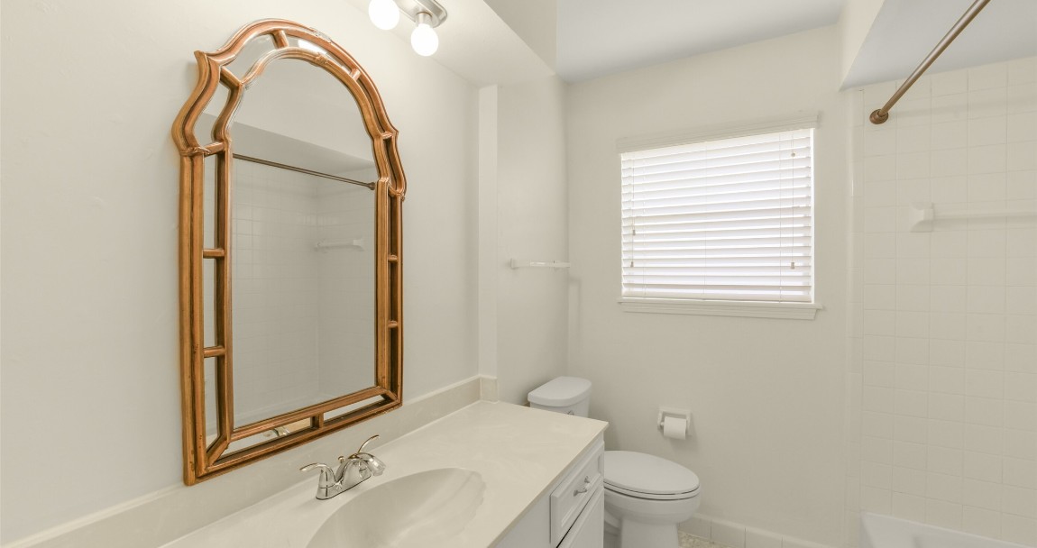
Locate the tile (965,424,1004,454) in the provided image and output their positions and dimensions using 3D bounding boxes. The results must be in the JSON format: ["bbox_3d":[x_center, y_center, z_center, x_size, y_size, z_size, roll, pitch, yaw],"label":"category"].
[{"bbox_3d":[1.818,0.644,1.581,0.108,0.108,0.009,0,1,27],"label":"tile"}]

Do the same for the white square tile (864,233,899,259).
[{"bbox_3d":[1.536,-0.121,1.721,0.108,0.108,0.009,0,1,27],"label":"white square tile"}]

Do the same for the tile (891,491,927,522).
[{"bbox_3d":[1.628,0.970,1.682,0.108,0.105,0.009,0,1,27],"label":"tile"}]

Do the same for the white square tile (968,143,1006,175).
[{"bbox_3d":[1.821,-0.446,1.571,0.108,0.108,0.009,0,1,27],"label":"white square tile"}]

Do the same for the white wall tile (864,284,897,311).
[{"bbox_3d":[1.557,0.100,1.742,0.107,0.108,0.009,0,0,30],"label":"white wall tile"}]

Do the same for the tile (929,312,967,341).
[{"bbox_3d":[1.744,0.212,1.643,0.108,0.108,0.008,0,1,26],"label":"tile"}]

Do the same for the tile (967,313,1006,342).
[{"bbox_3d":[1.833,0.211,1.586,0.107,0.108,0.009,0,0,30],"label":"tile"}]

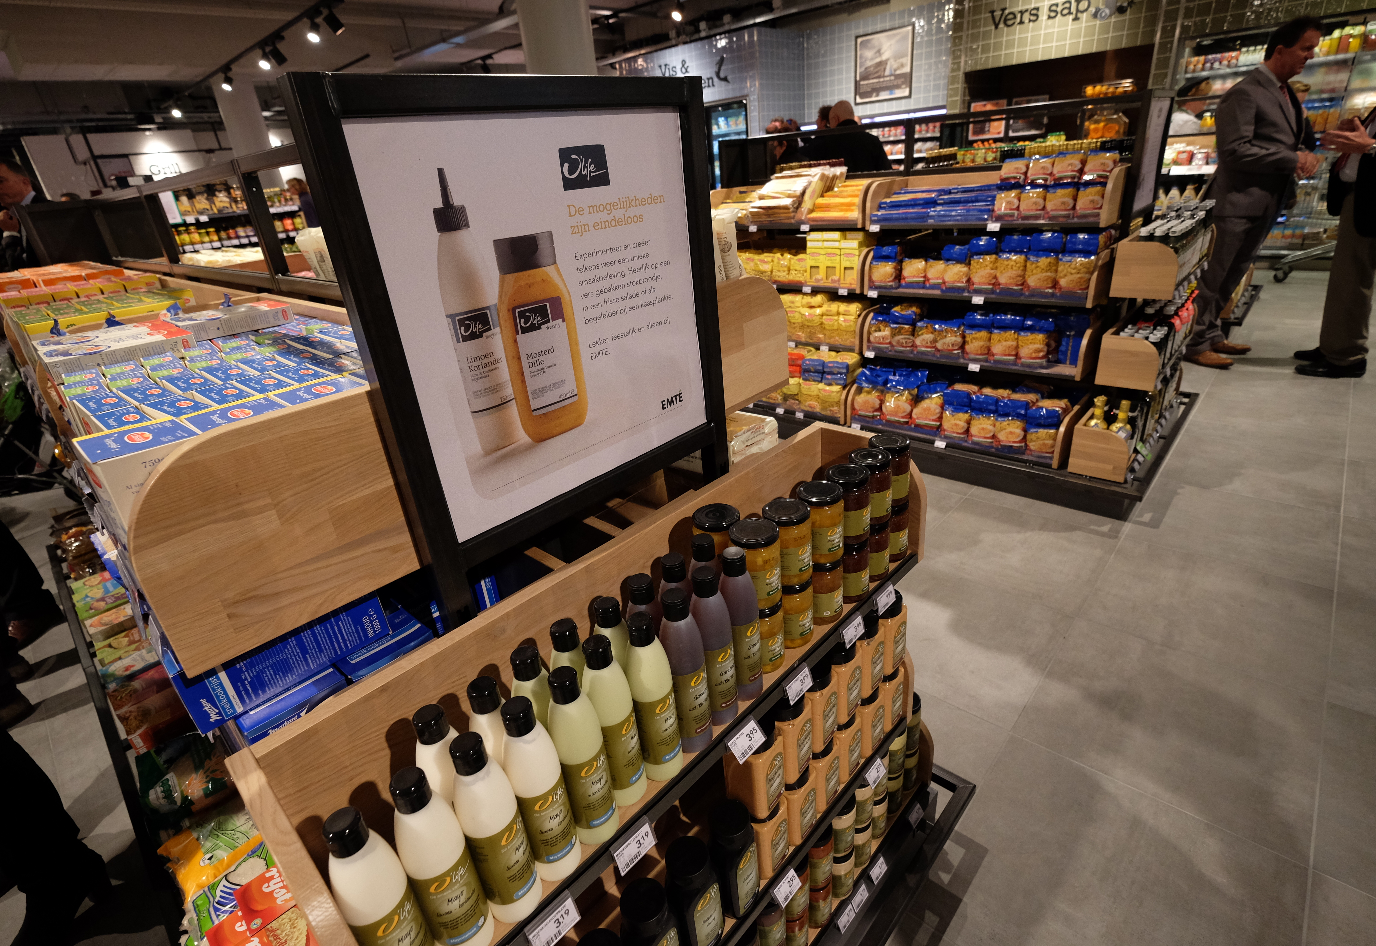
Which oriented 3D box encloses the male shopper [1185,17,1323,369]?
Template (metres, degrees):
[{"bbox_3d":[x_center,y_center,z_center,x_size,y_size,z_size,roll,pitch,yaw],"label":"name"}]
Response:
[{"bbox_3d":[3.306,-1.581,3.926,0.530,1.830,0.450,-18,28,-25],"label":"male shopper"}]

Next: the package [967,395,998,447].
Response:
[{"bbox_3d":[1.300,-0.235,2.944,0.105,0.214,0.070,17,33,39],"label":"package"}]

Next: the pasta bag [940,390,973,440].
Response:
[{"bbox_3d":[1.234,-0.263,3.082,0.115,0.220,0.070,17,33,39],"label":"pasta bag"}]

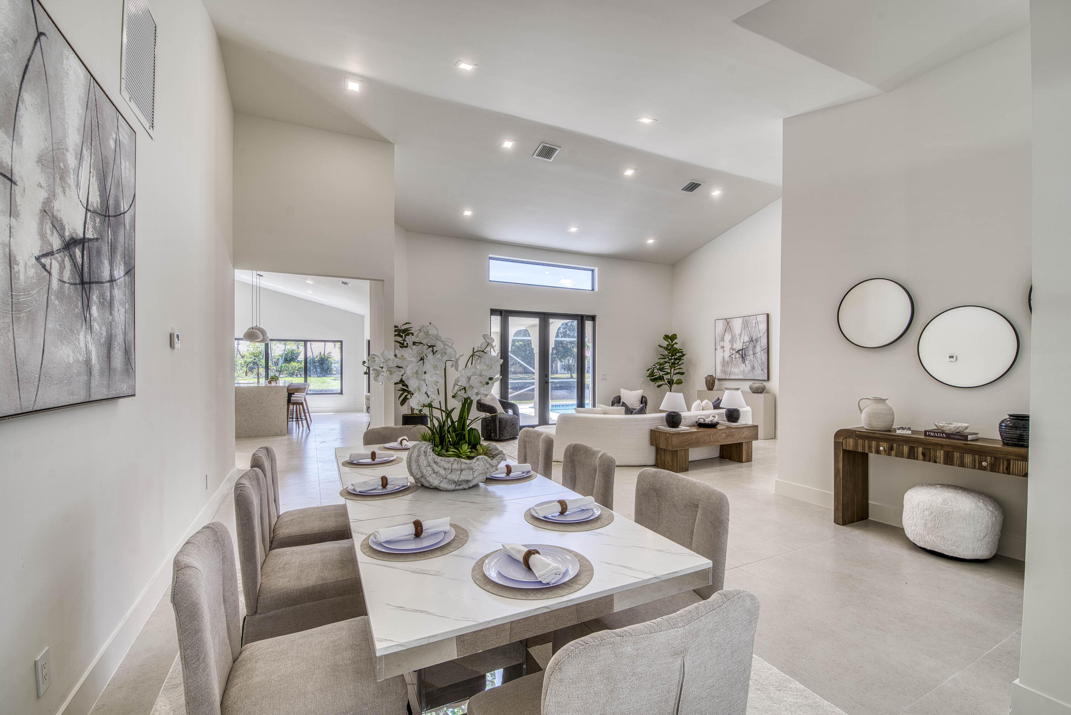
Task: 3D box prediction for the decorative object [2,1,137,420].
[{"bbox_3d":[-1.647,-0.451,1.578,0.045,1.250,1.180,0,-1,-26],"label":"decorative object"}]

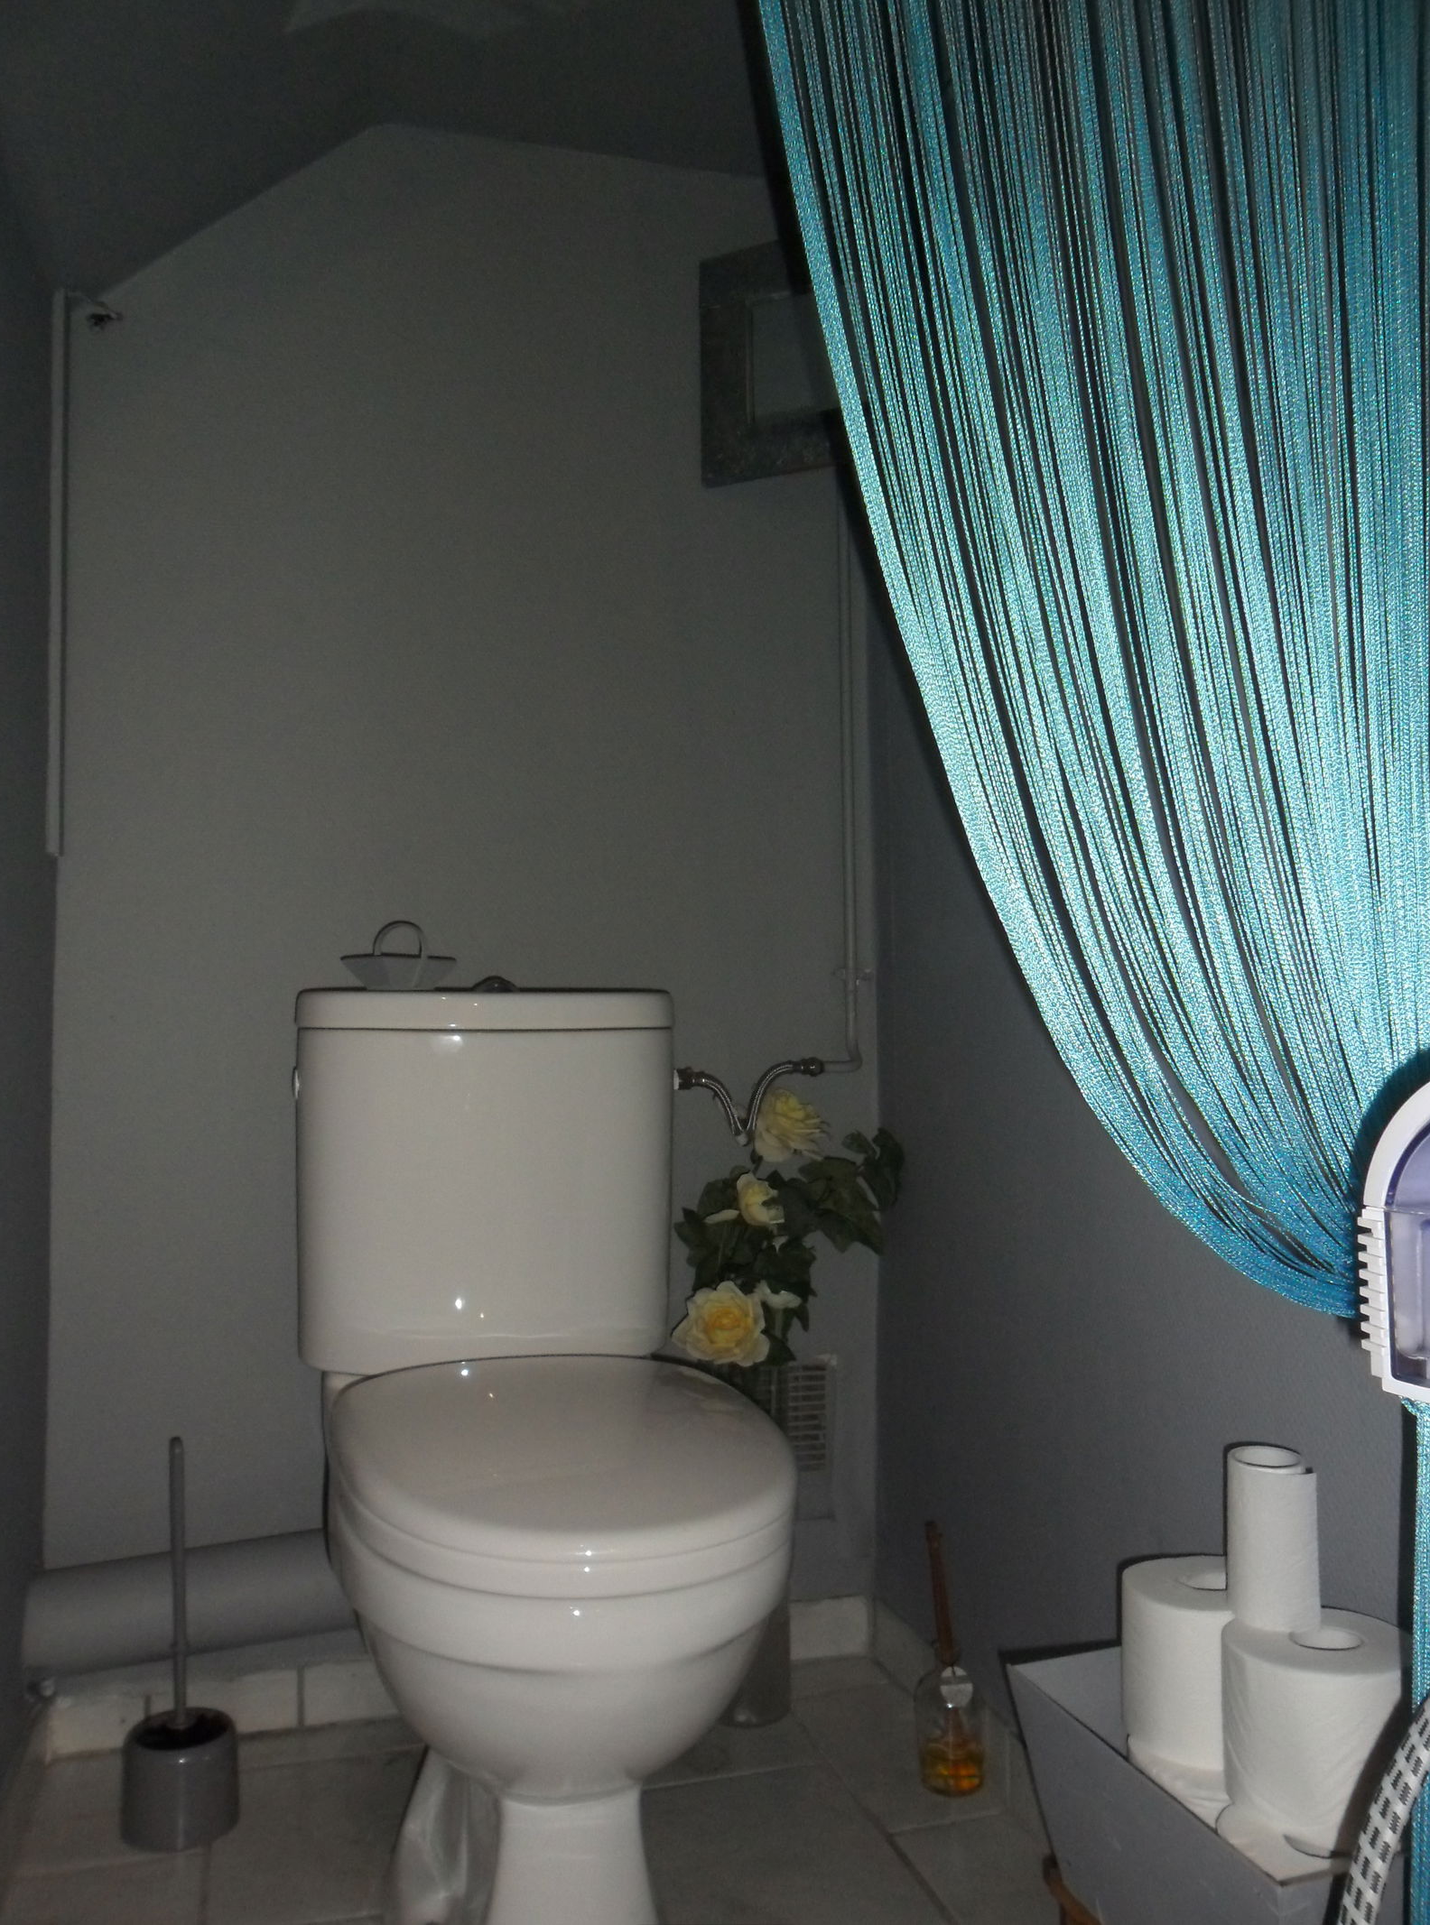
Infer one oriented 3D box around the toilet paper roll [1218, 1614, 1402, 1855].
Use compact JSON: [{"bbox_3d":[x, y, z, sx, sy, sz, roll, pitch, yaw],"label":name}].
[{"bbox_3d":[0.369,0.460,0.913,0.111,0.098,0.111,0,-3,0],"label":"toilet paper roll"}]

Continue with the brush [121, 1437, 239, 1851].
[{"bbox_3d":[-0.511,0.642,1.444,0.107,0.363,0.107,0,-3,0],"label":"brush"}]

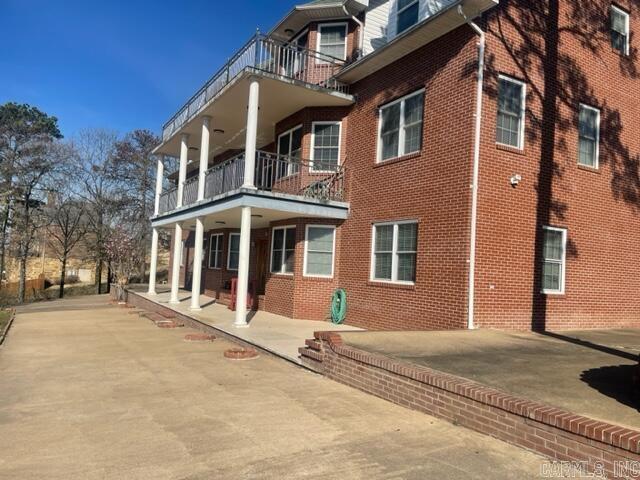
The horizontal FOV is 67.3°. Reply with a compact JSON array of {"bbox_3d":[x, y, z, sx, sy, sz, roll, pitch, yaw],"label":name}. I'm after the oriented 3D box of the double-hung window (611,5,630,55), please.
[{"bbox_3d":[7.747,-5.415,12.428,0.810,1.080,0.120,5,-4,-29],"label":"double-hung window"}]

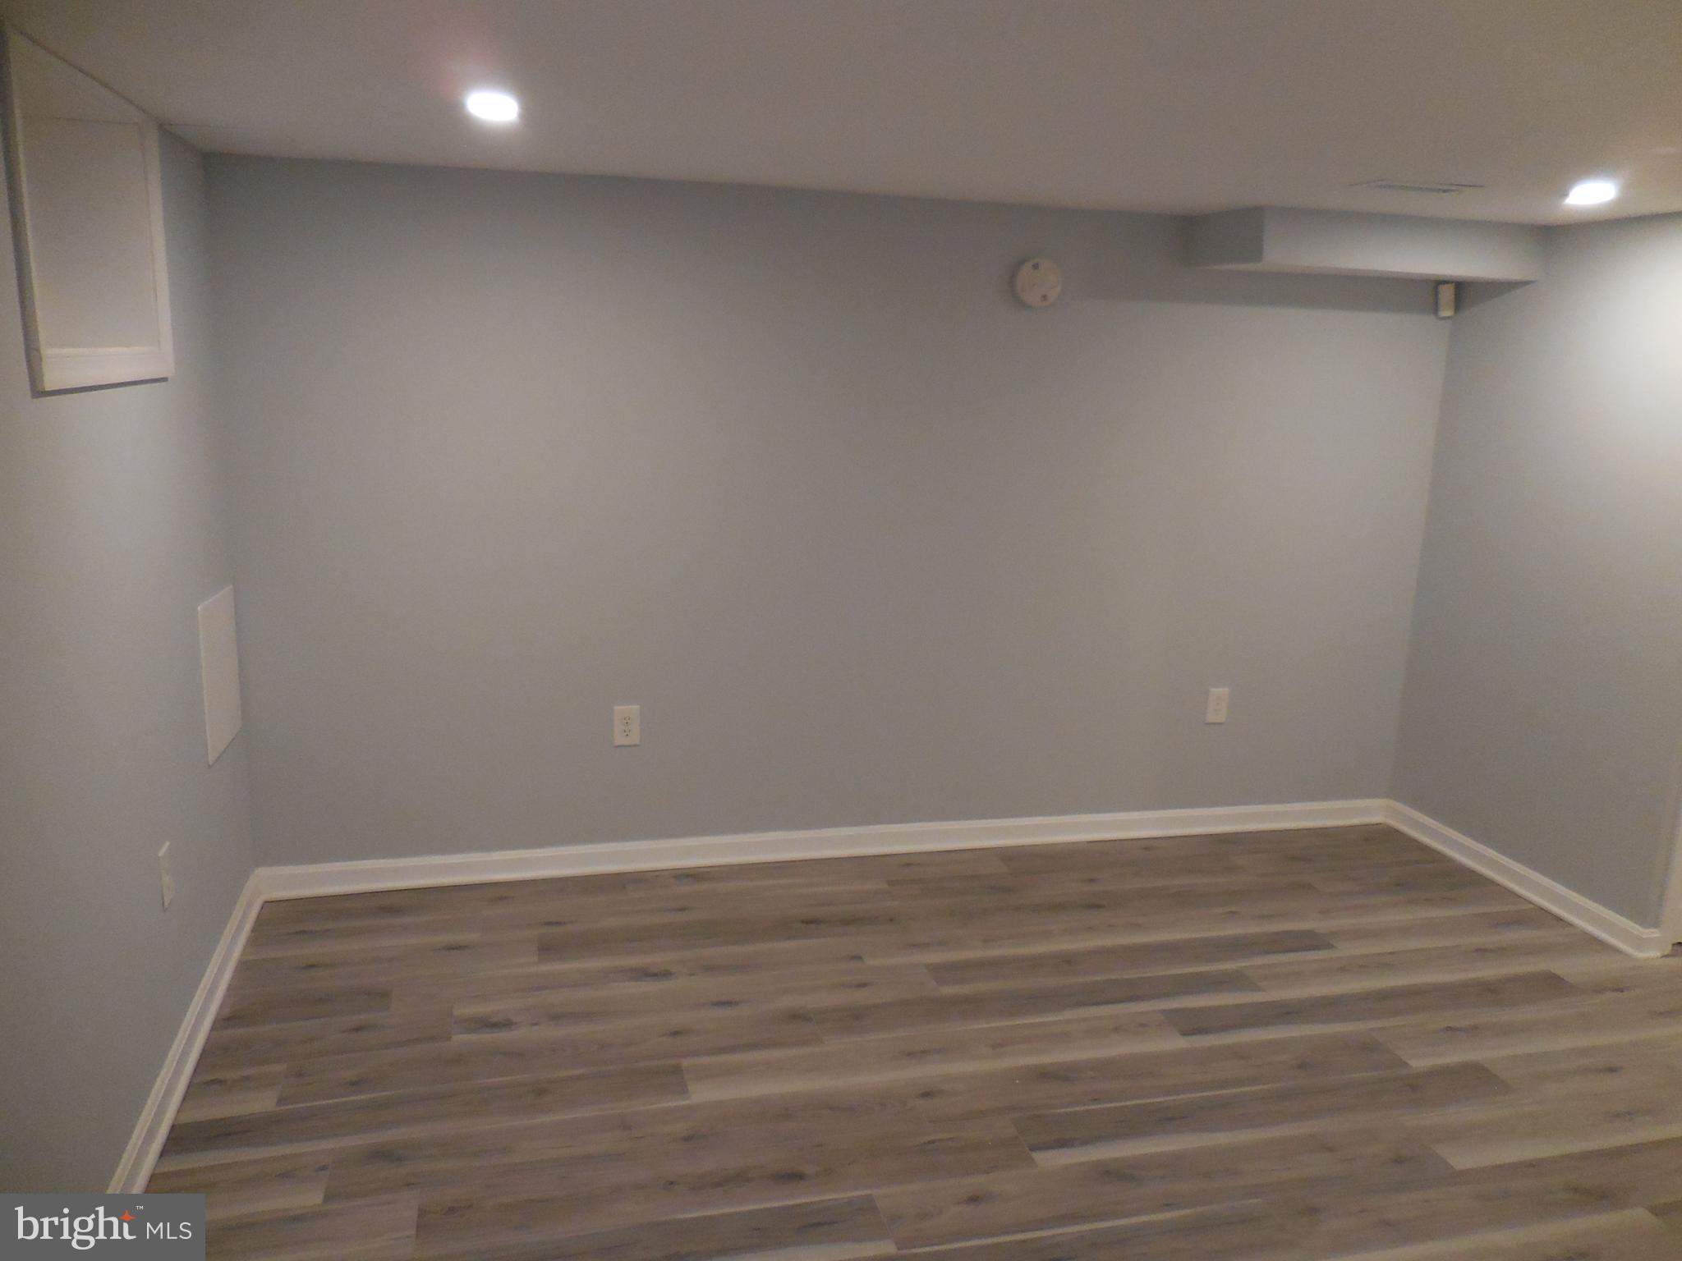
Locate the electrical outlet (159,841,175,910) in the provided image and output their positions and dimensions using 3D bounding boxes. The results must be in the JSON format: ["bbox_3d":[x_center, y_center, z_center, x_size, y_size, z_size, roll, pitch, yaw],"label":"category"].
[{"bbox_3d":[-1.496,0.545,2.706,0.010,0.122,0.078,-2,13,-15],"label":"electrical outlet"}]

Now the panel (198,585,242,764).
[{"bbox_3d":[-1.662,0.109,3.274,0.015,0.405,0.400,-2,13,-15],"label":"panel"}]

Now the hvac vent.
[{"bbox_3d":[1.477,-1.134,3.105,0.300,0.015,0.150,-1,13,-14],"label":"hvac vent"}]

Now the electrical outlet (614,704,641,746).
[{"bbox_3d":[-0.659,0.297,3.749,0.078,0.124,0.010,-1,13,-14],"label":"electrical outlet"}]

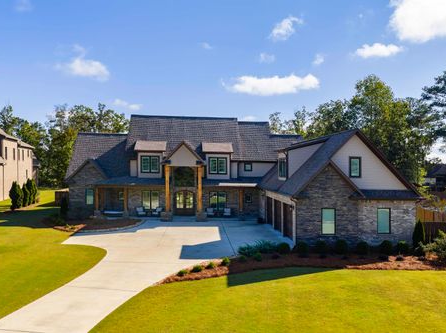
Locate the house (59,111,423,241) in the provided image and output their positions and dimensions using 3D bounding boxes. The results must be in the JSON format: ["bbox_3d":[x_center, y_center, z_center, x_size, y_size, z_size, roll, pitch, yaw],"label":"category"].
[{"bbox_3d":[-1.421,-0.453,37.854,27.900,11.050,25.700,1,0,-5],"label":"house"}]

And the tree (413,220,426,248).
[{"bbox_3d":[12.841,4.460,25.400,0.800,1.862,0.800,1,0,-5],"label":"tree"}]

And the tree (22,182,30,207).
[{"bbox_3d":[-23.373,3.314,46.000,1.050,2.840,1.050,1,0,-5],"label":"tree"}]

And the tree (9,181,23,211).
[{"bbox_3d":[-22.472,3.156,42.300,1.400,3.265,1.400,1,0,-5],"label":"tree"}]

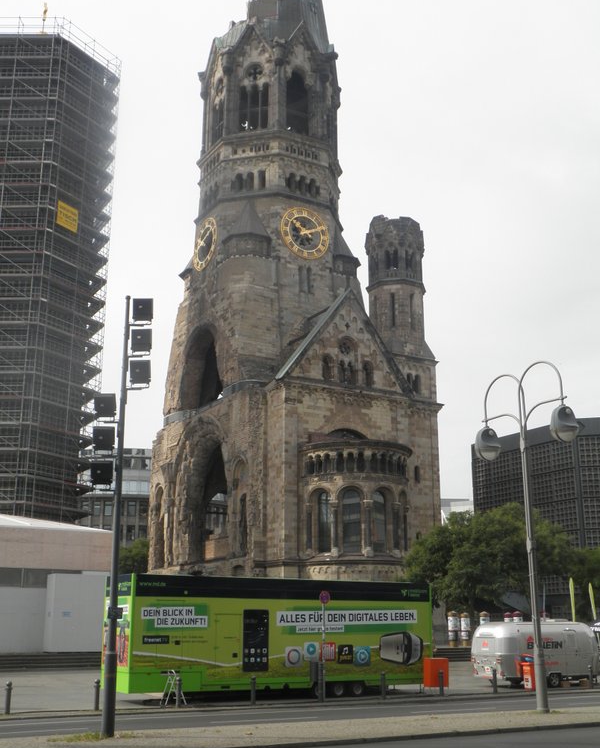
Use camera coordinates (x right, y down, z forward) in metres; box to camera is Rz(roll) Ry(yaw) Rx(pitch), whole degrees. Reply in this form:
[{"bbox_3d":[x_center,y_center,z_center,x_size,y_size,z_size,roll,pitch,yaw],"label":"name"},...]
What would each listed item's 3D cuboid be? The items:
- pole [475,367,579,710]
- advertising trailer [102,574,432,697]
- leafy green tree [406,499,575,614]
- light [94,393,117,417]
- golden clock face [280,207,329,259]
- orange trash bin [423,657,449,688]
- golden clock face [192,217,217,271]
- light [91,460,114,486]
[{"bbox_3d":[6.830,4.595,27.906,0.800,10.150,4.100,9,-18,-29],"label":"pole"},{"bbox_3d":[-0.805,9.558,34.377,12.200,4.000,2.550,9,-18,-29],"label":"advertising trailer"},{"bbox_3d":[13.275,13.817,65.693,11.800,9.800,11.500,0,-15,0],"label":"leafy green tree"},{"bbox_3d":[-4.473,0.724,21.790,0.500,0.550,0.350,0,-15,0],"label":"light"},{"bbox_3d":[0.483,-11.777,79.533,4.720,4.720,0.300,9,-18,-29],"label":"golden clock face"},{"bbox_3d":[5.031,11.032,34.925,0.740,1.050,0.650,9,-18,-29],"label":"orange trash bin"},{"bbox_3d":[-8.185,-11.146,81.674,0.300,4.720,4.720,9,-18,-29],"label":"golden clock face"},{"bbox_3d":[-4.460,2.240,21.373,0.500,0.550,0.350,0,-15,0],"label":"light"}]

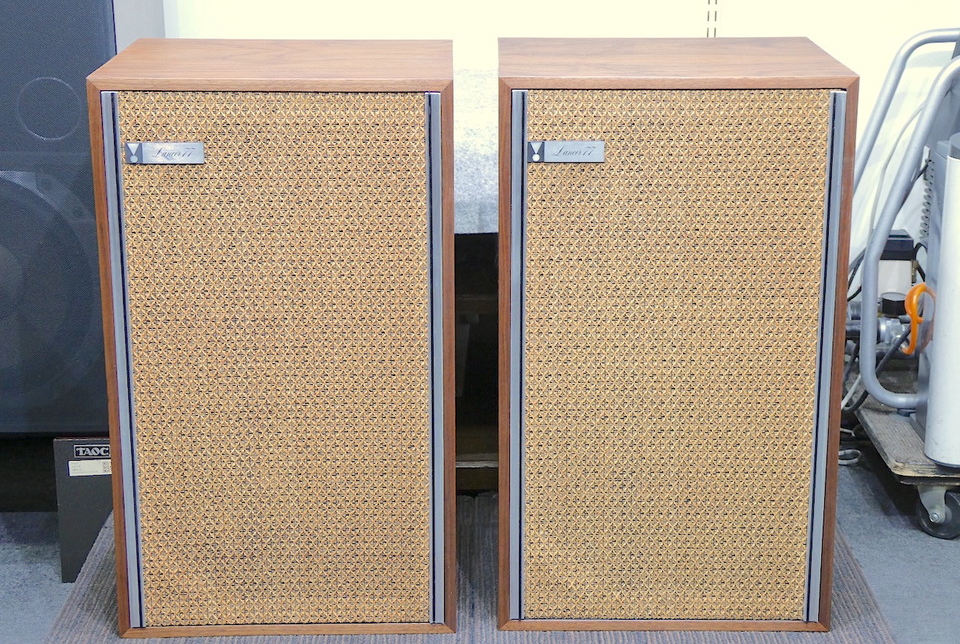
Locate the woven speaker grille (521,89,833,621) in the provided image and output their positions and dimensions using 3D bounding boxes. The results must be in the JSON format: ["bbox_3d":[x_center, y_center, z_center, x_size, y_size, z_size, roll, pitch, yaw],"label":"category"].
[{"bbox_3d":[0.198,0.044,1.754,0.307,0.576,0.022,0,16,1],"label":"woven speaker grille"}]

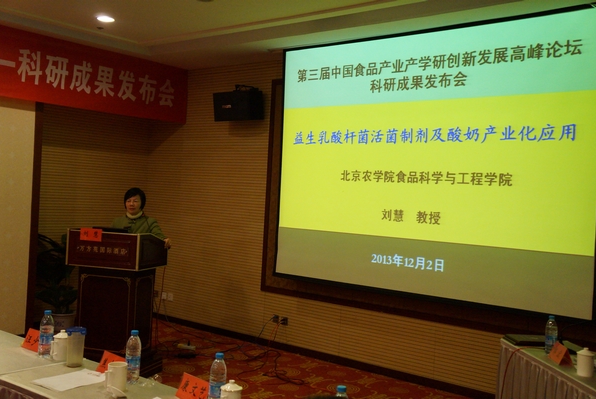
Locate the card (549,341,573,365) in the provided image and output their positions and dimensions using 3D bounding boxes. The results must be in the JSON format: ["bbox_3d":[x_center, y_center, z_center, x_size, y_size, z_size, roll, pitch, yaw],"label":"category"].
[{"bbox_3d":[1.438,0.837,3.625,0.078,0.090,0.185,3,0,4],"label":"card"}]

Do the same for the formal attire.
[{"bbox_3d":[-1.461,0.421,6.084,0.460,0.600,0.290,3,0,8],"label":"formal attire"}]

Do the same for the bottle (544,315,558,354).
[{"bbox_3d":[1.445,0.771,3.798,0.065,0.220,0.065,3,0,0],"label":"bottle"}]

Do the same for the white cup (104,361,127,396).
[{"bbox_3d":[-0.752,0.734,2.738,0.100,0.108,0.080,2,1,-45],"label":"white cup"}]

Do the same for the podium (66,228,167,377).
[{"bbox_3d":[-1.537,0.872,5.641,0.650,1.220,0.510,3,1,16],"label":"podium"}]

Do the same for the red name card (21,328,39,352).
[{"bbox_3d":[-1.304,0.712,3.362,0.190,0.090,0.080,3,1,39],"label":"red name card"}]

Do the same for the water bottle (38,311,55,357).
[{"bbox_3d":[-1.212,0.651,3.221,0.065,0.222,0.065,3,0,0],"label":"water bottle"}]

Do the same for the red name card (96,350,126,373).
[{"bbox_3d":[-0.809,0.738,2.957,0.080,0.090,0.190,2,1,-45],"label":"red name card"}]

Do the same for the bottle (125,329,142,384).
[{"bbox_3d":[-0.705,0.678,2.869,0.065,0.222,0.065,3,0,0],"label":"bottle"}]

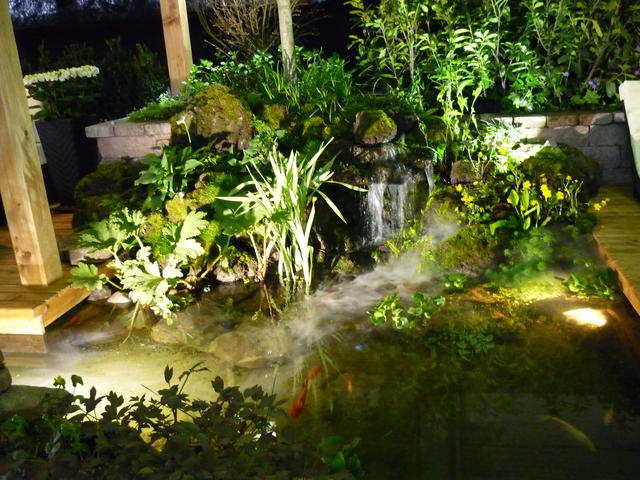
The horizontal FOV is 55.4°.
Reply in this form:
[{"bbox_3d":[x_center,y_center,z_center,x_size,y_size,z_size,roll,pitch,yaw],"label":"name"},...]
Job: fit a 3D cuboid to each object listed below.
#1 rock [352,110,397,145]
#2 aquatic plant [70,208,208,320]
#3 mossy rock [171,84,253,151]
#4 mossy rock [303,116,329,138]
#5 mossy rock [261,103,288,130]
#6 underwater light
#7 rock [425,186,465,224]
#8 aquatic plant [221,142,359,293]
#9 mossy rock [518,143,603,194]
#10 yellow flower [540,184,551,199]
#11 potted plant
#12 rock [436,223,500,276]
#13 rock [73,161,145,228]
[{"bbox_3d":[0.348,-0.722,3.911,0.279,0.204,0.237,-2,21,0],"label":"rock"},{"bbox_3d":[-0.893,0.121,3.018,0.618,0.391,0.474,-2,19,0],"label":"aquatic plant"},{"bbox_3d":[-0.755,-0.852,4.244,0.525,0.412,0.422,-2,19,0],"label":"mossy rock"},{"bbox_3d":[-0.030,-0.739,4.008,0.171,0.137,0.145,-2,21,0],"label":"mossy rock"},{"bbox_3d":[-0.327,-0.886,4.378,0.196,0.185,0.175,-2,19,0],"label":"mossy rock"},{"bbox_3d":[1.201,0.355,2.760,0.185,0.072,0.144,-8,20,-17],"label":"underwater light"},{"bbox_3d":[0.751,-0.203,3.690,0.231,0.234,0.197,-2,21,0],"label":"rock"},{"bbox_3d":[-0.154,-0.107,3.181,0.705,0.788,0.494,-2,21,0],"label":"aquatic plant"},{"bbox_3d":[1.663,-0.468,4.218,0.513,0.364,0.385,-2,21,0],"label":"mossy rock"},{"bbox_3d":[1.302,-0.280,3.523,0.058,0.072,0.051,-2,19,0],"label":"yellow flower"},{"bbox_3d":[-1.789,-0.730,4.223,0.464,0.855,0.422,-4,19,-6],"label":"potted plant"},{"bbox_3d":[0.809,0.052,3.348,0.330,0.227,0.278,-2,19,0],"label":"rock"},{"bbox_3d":[-1.359,-0.288,3.957,0.433,0.441,0.347,-2,21,0],"label":"rock"}]

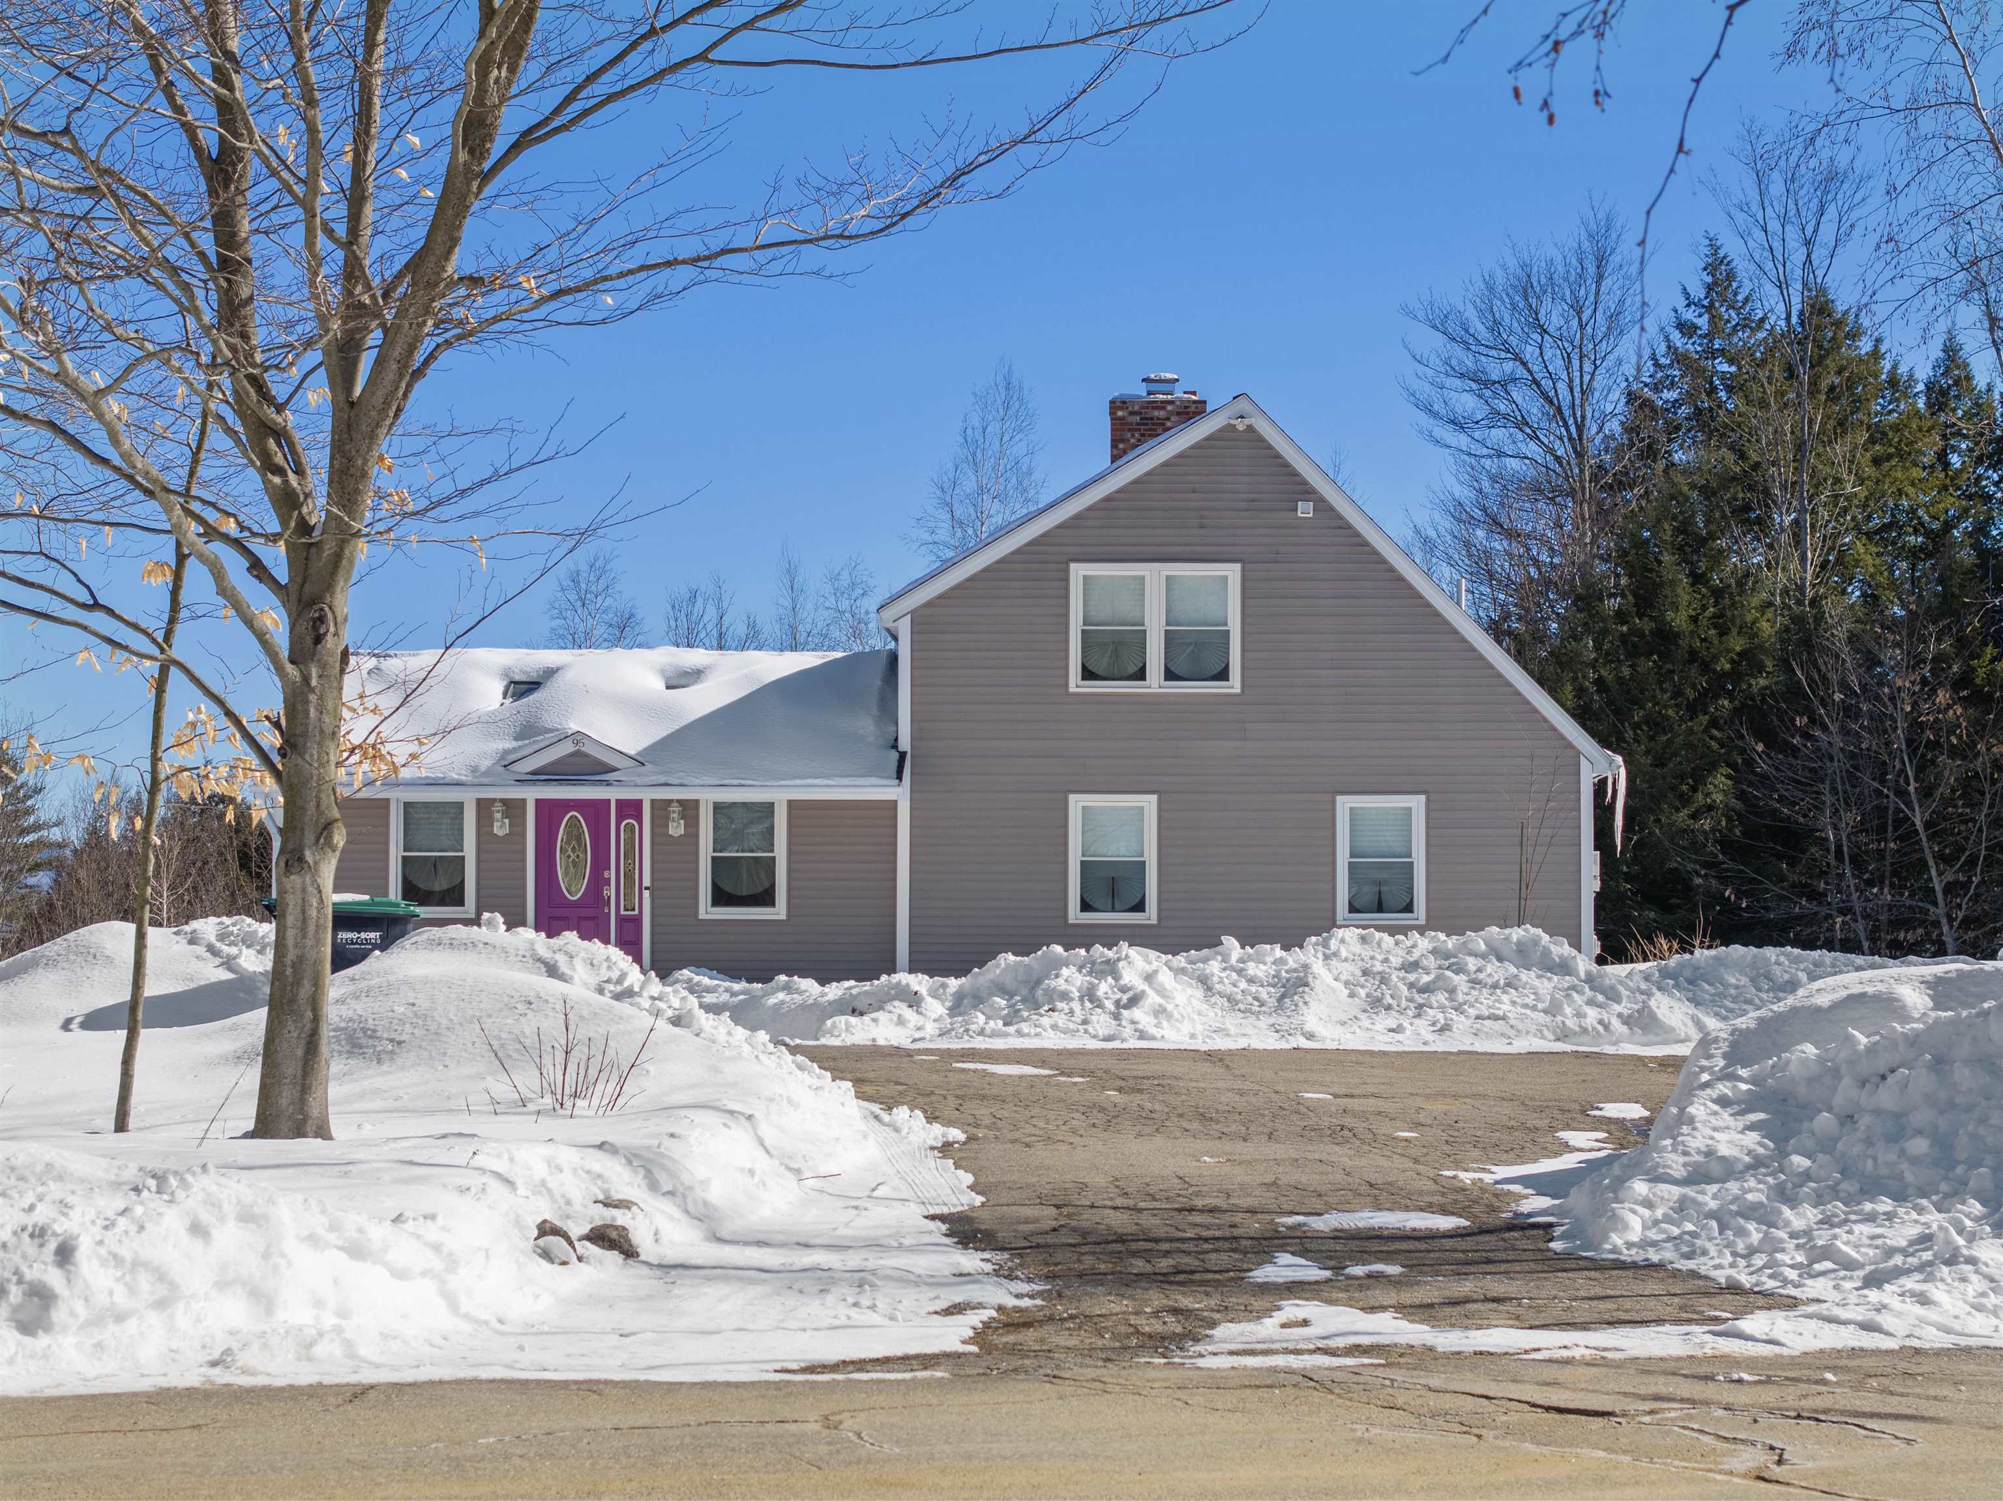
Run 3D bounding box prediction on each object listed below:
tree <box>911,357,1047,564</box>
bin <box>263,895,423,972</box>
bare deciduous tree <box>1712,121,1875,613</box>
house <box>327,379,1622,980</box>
[{"bbox_3d":[-0.364,-1.747,76.108,3.080,11.310,3.080,0,-2,0],"label":"tree"},{"bbox_3d":[-4.093,1.459,25.064,0.870,1.120,0.700,0,-2,7],"label":"bin"},{"bbox_3d":[12.562,-3.214,64.153,2.770,13.460,2.770,0,-2,0],"label":"bare deciduous tree"},{"bbox_3d":[-0.718,-0.795,51.659,15.900,7.600,9.000,0,-2,0],"label":"house"}]

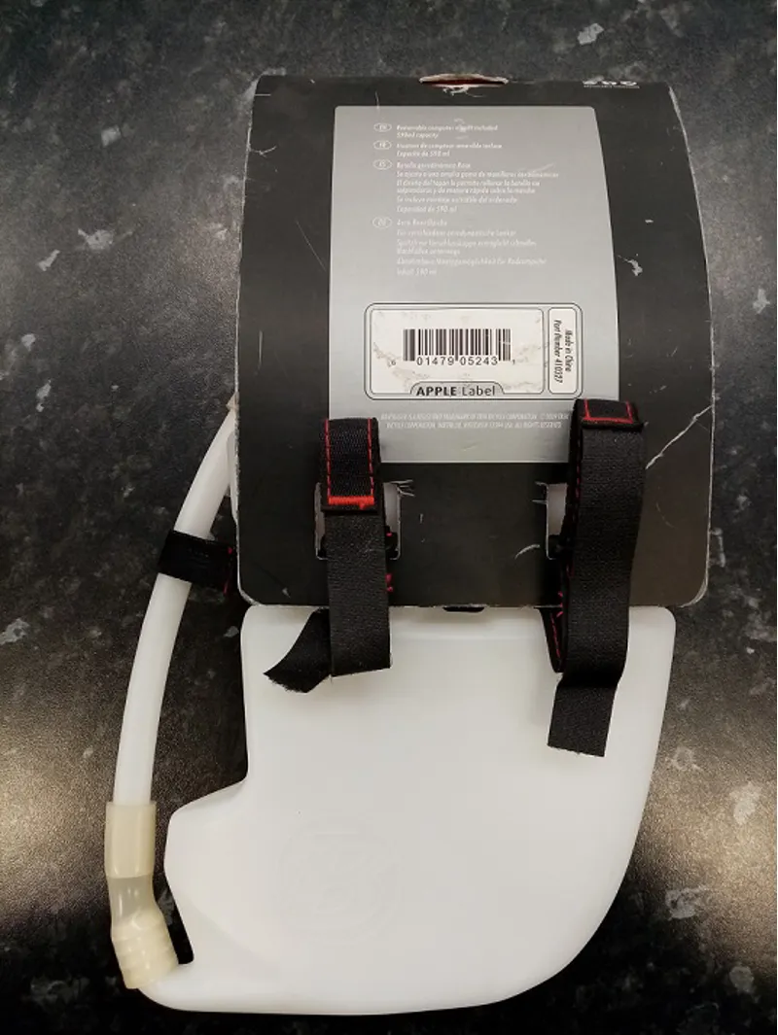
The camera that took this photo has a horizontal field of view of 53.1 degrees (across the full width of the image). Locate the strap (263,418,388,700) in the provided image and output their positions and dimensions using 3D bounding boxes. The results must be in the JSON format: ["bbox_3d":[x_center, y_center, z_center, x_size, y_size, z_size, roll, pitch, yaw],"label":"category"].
[{"bbox_3d":[-0.018,0.013,0.231,0.038,0.038,0.081,0,90,0],"label":"strap"}]

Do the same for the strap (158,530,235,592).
[{"bbox_3d":[-0.065,0.015,0.265,0.026,0.018,0.016,15,90,0],"label":"strap"}]

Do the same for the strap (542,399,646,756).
[{"bbox_3d":[0.058,0.019,0.226,0.021,0.044,0.104,0,90,0],"label":"strap"}]

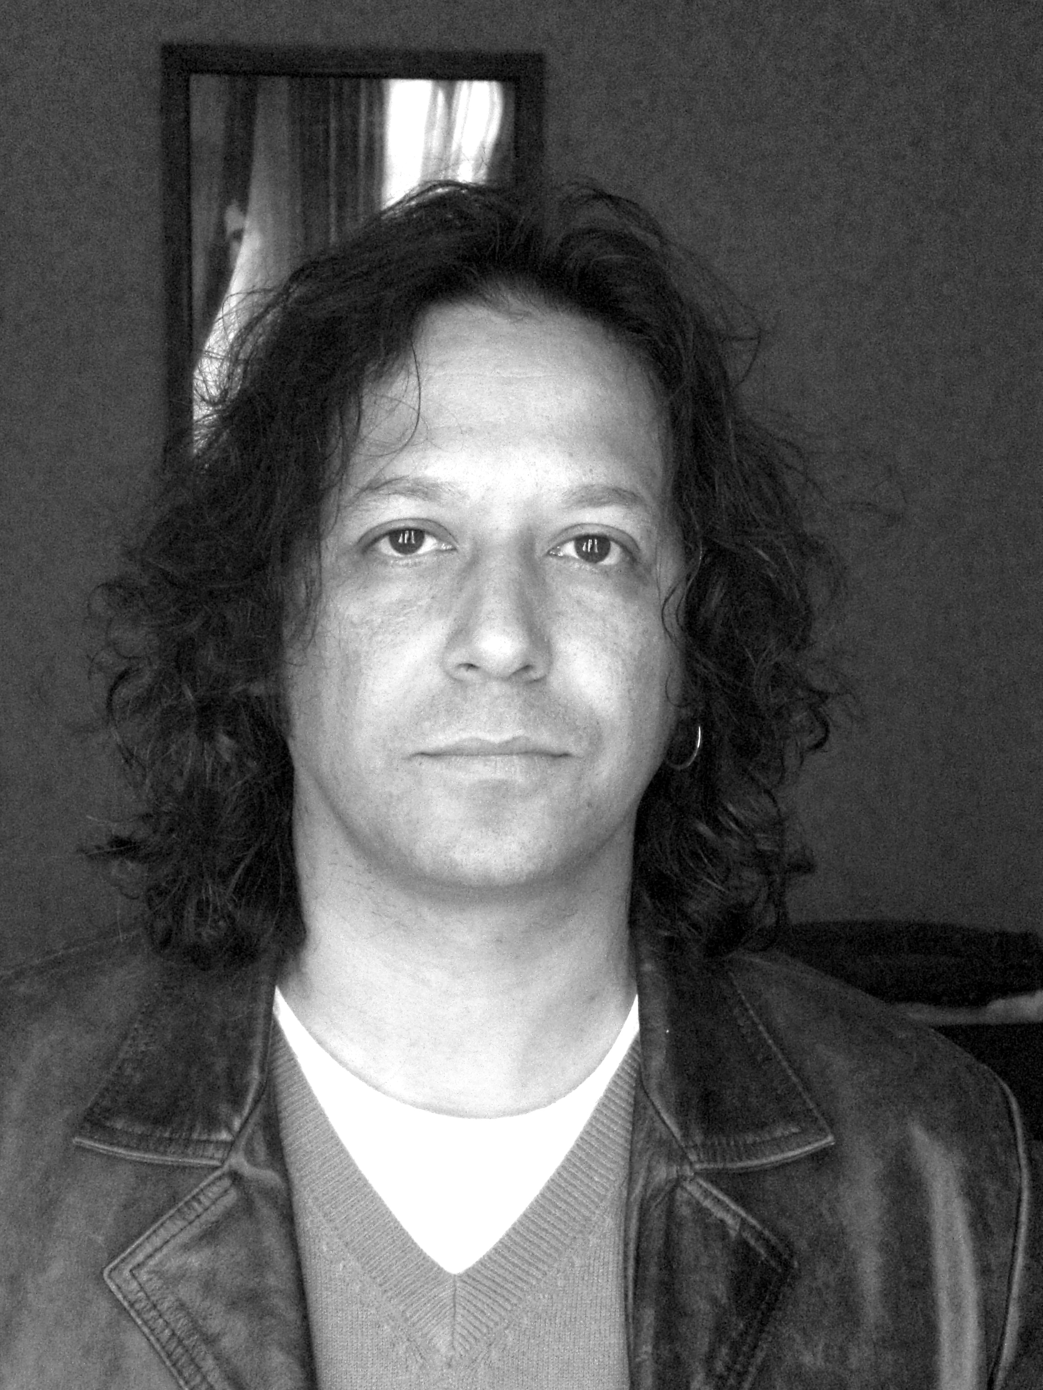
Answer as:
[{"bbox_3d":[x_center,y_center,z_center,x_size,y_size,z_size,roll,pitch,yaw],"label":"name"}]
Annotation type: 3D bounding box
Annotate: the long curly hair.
[{"bbox_3d":[-0.020,-0.045,0.950,0.280,0.295,0.235,1,3,-2],"label":"long curly hair"}]

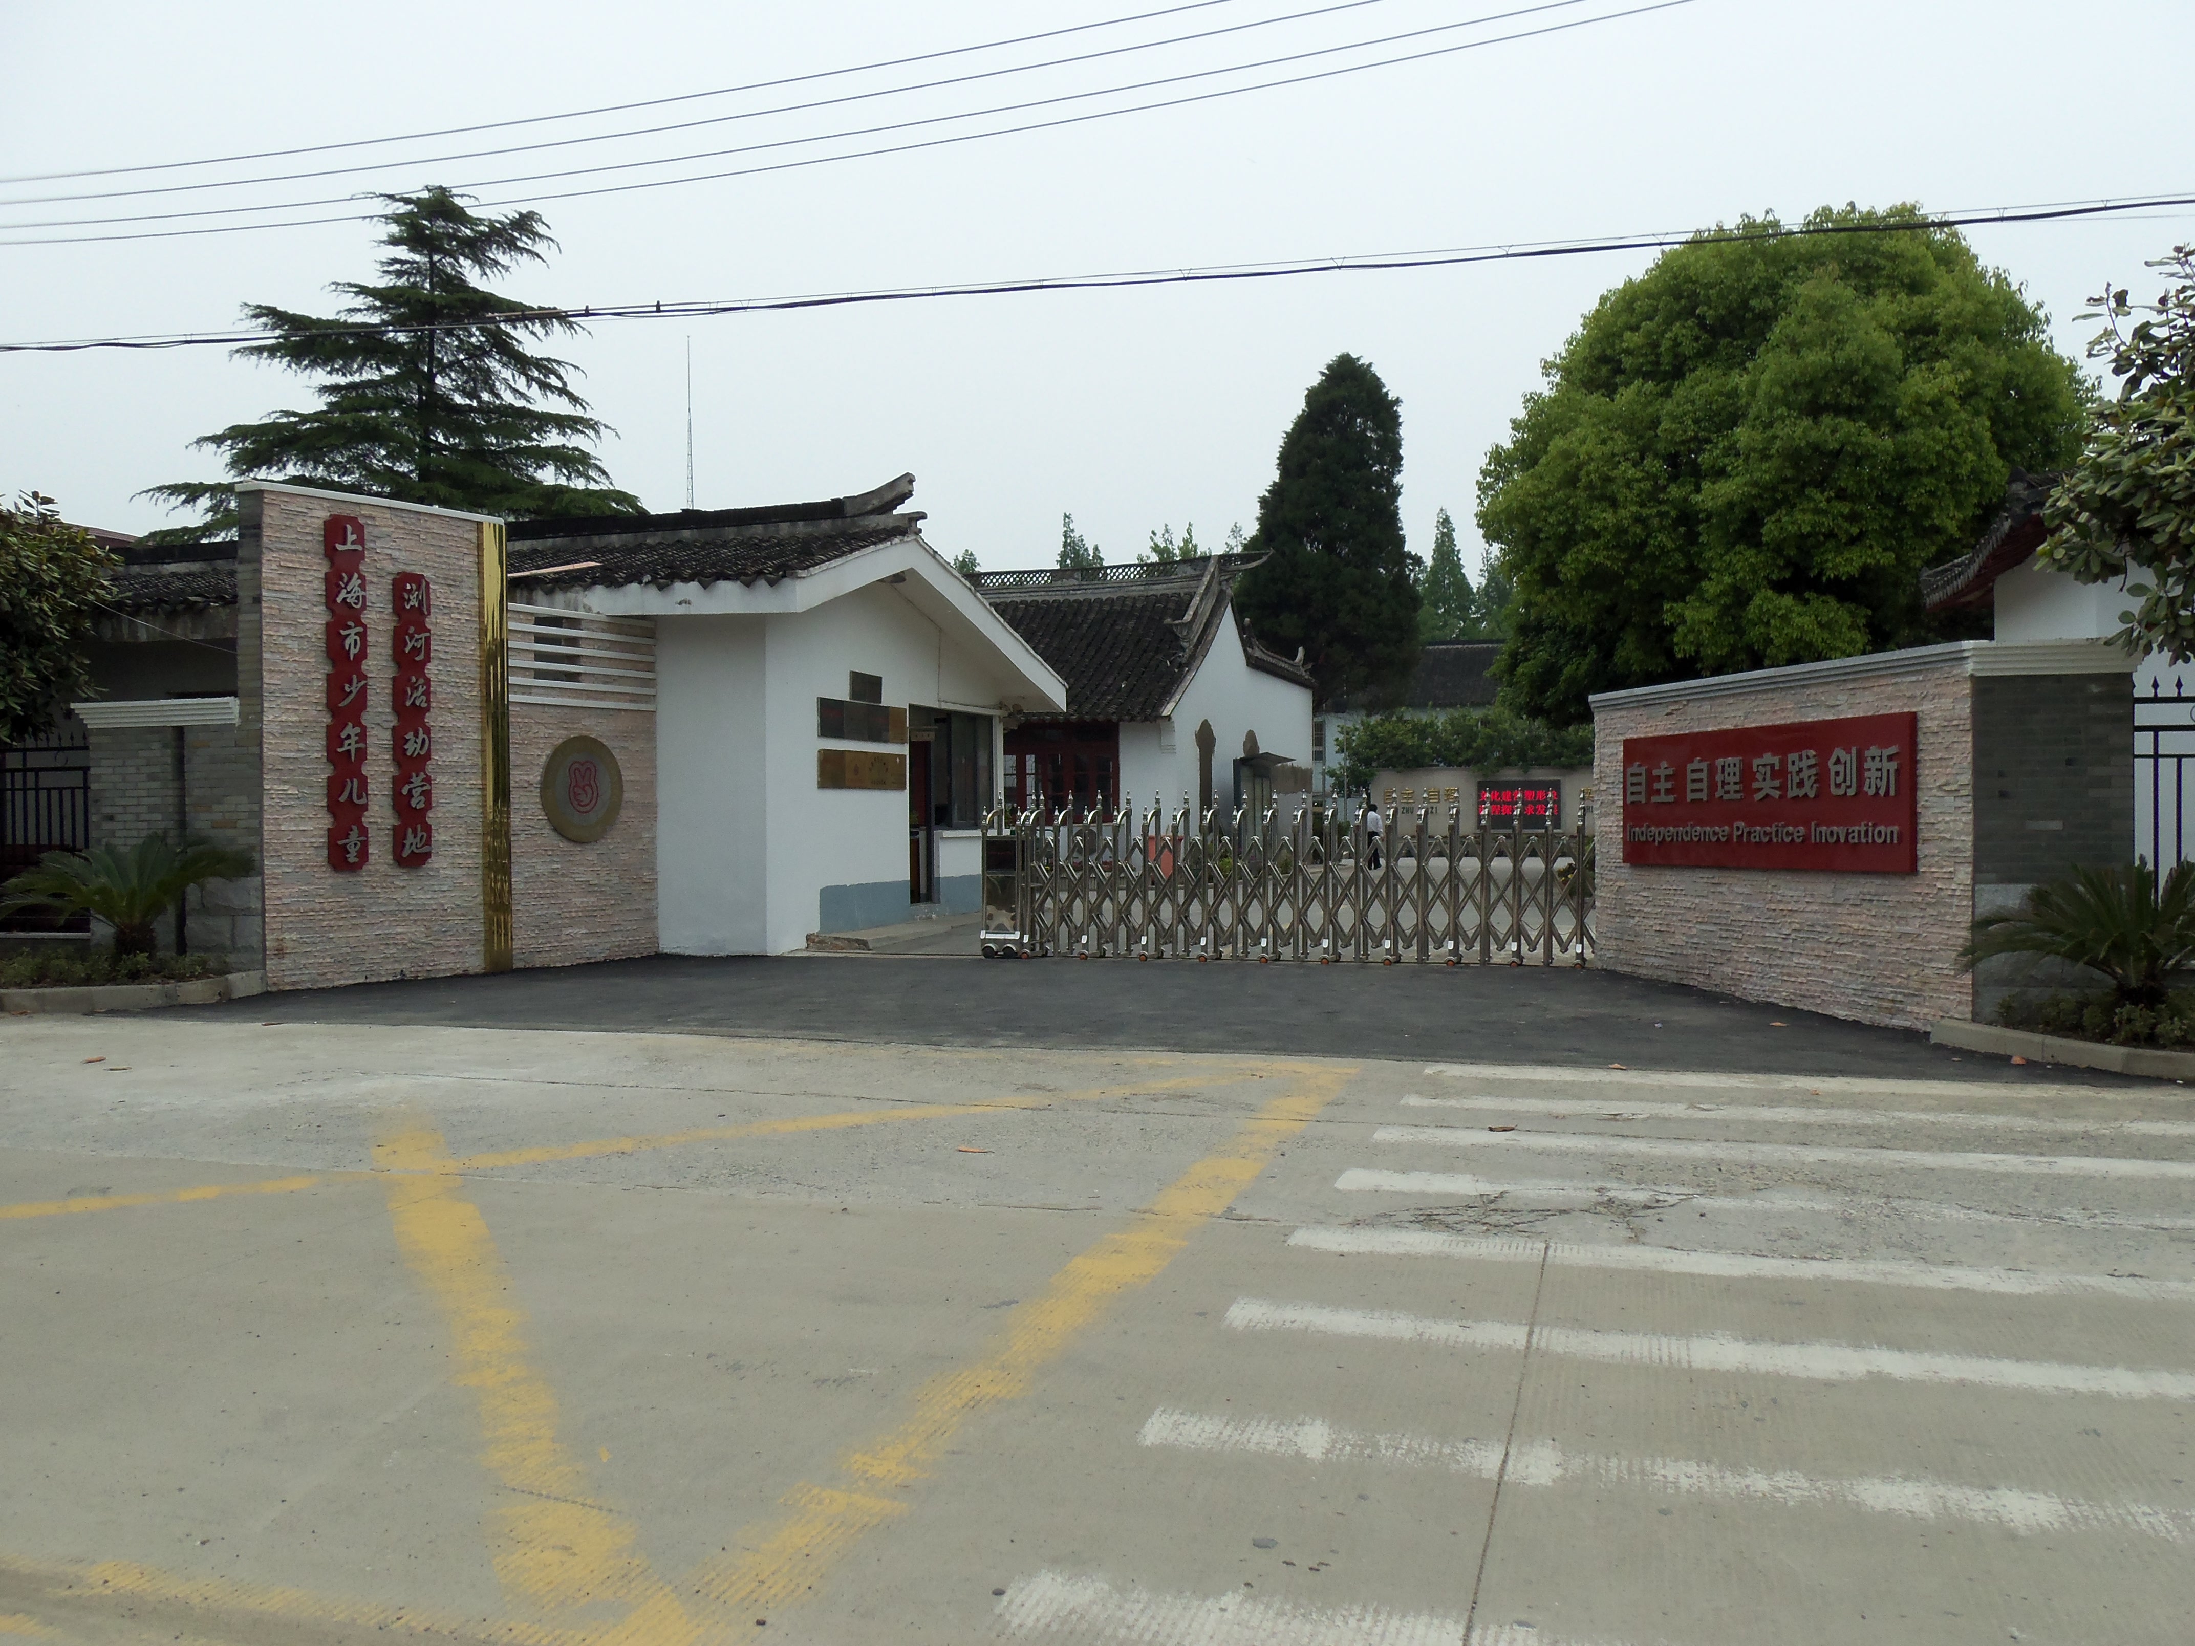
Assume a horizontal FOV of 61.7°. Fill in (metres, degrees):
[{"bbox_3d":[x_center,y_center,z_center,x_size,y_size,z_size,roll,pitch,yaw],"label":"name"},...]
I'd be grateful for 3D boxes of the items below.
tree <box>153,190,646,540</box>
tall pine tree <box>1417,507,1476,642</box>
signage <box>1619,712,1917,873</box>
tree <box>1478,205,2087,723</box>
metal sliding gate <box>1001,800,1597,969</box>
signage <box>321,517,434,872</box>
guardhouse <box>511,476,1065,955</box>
[{"bbox_3d":[-11.916,-4.786,31.993,8.684,12.411,8.684,-1,0,0],"label":"tree"},{"bbox_3d":[16.123,-6.758,84.991,3.282,15.569,3.282,-1,0,0],"label":"tall pine tree"},{"bbox_3d":[4.983,-0.194,14.169,0.080,1.074,3.814,-1,0,-13],"label":"signage"},{"bbox_3d":[10.504,-4.061,27.994,9.270,10.541,9.270,-1,0,0],"label":"tree"},{"bbox_3d":[1.848,0.518,17.583,6.123,1.620,0.500,-1,0,17],"label":"metal sliding gate"},{"bbox_3d":[-6.325,-1.120,16.246,0.060,3.087,1.057,0,0,34],"label":"signage"},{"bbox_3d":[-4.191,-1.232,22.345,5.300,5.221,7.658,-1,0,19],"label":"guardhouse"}]

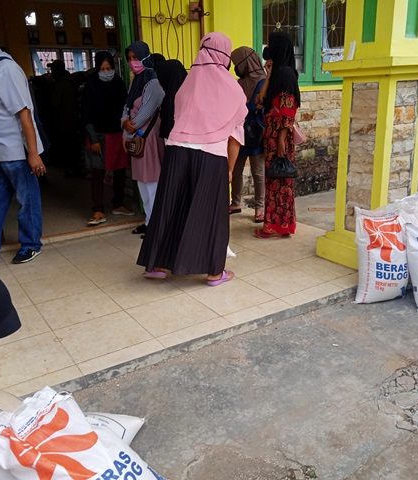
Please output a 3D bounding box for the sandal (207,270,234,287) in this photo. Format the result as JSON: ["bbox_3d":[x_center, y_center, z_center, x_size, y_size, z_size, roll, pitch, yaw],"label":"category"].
[{"bbox_3d":[0.081,0.226,3.114,0.090,0.065,0.235,14,23,42],"label":"sandal"}]

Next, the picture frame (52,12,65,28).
[{"bbox_3d":[-3.169,-4.617,10.121,0.255,0.280,0.040,-13,20,-30],"label":"picture frame"}]

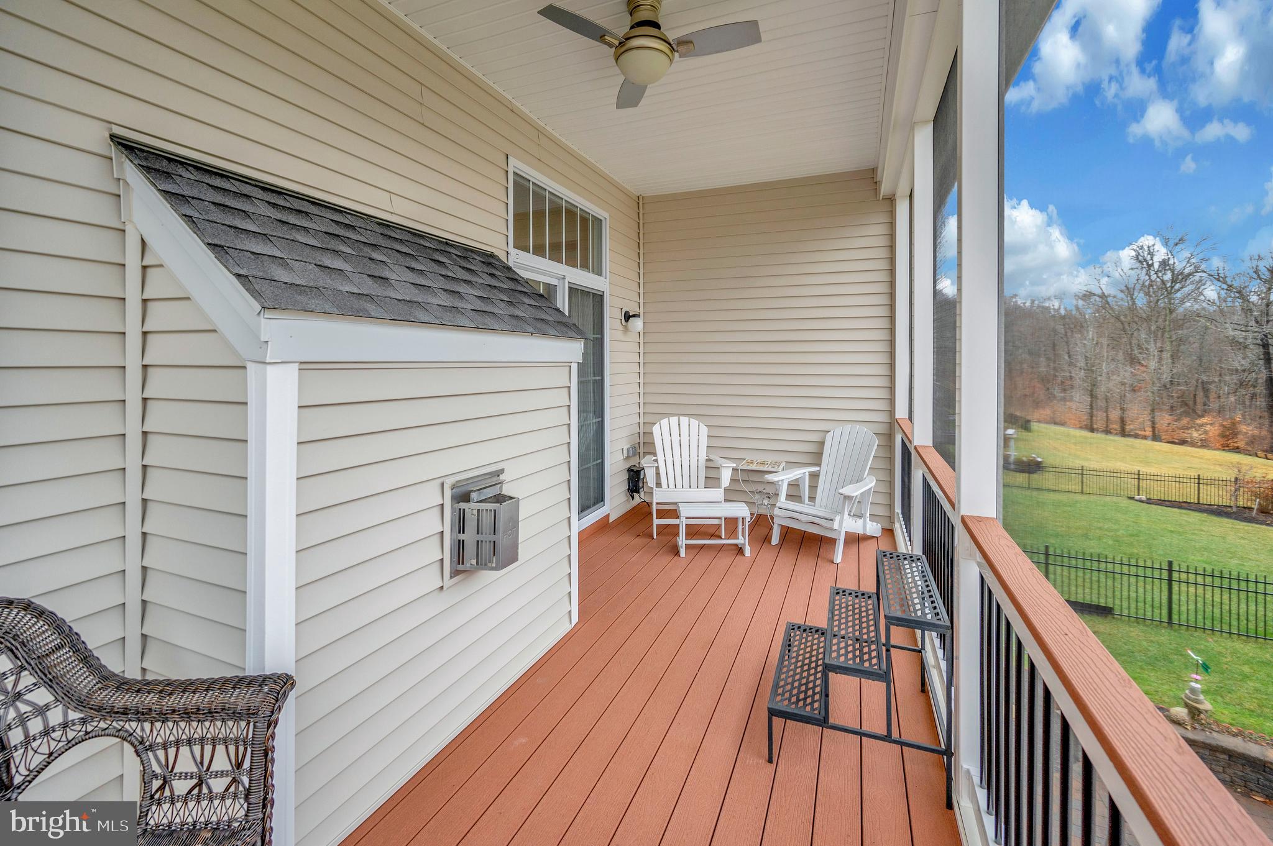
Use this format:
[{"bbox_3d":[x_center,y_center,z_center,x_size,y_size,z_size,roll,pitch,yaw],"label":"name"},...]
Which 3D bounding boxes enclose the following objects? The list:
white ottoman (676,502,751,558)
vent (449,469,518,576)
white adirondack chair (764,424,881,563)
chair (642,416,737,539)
[{"bbox_3d":[0.597,0.823,3.850,0.530,0.360,0.360,0,4,0],"label":"white ottoman"},{"bbox_3d":[-0.590,0.410,2.060,0.170,0.360,0.310,2,5,22],"label":"vent"},{"bbox_3d":[1.575,0.515,4.090,0.860,0.930,0.750,-4,6,-44],"label":"white adirondack chair"},{"bbox_3d":[0.435,0.462,4.520,0.780,0.930,0.860,0,4,0],"label":"chair"}]

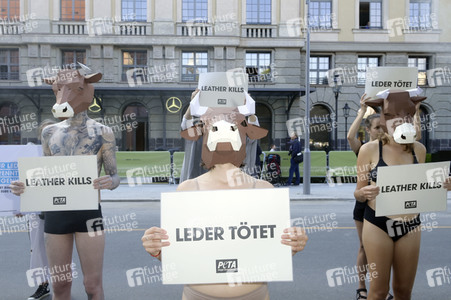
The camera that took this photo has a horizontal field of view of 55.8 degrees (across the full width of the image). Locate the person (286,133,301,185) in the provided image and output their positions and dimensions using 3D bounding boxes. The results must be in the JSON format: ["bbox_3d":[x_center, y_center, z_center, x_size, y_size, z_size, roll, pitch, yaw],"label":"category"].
[{"bbox_3d":[2.220,0.300,13.900,0.460,1.750,0.520,0,0,-6],"label":"person"}]

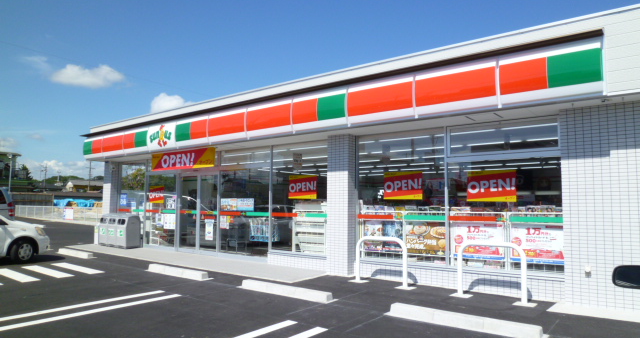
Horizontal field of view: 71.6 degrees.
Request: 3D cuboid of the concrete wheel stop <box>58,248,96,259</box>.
[{"bbox_3d":[-6.263,2.142,11.361,1.786,0.120,0.180,-3,-6,37],"label":"concrete wheel stop"}]

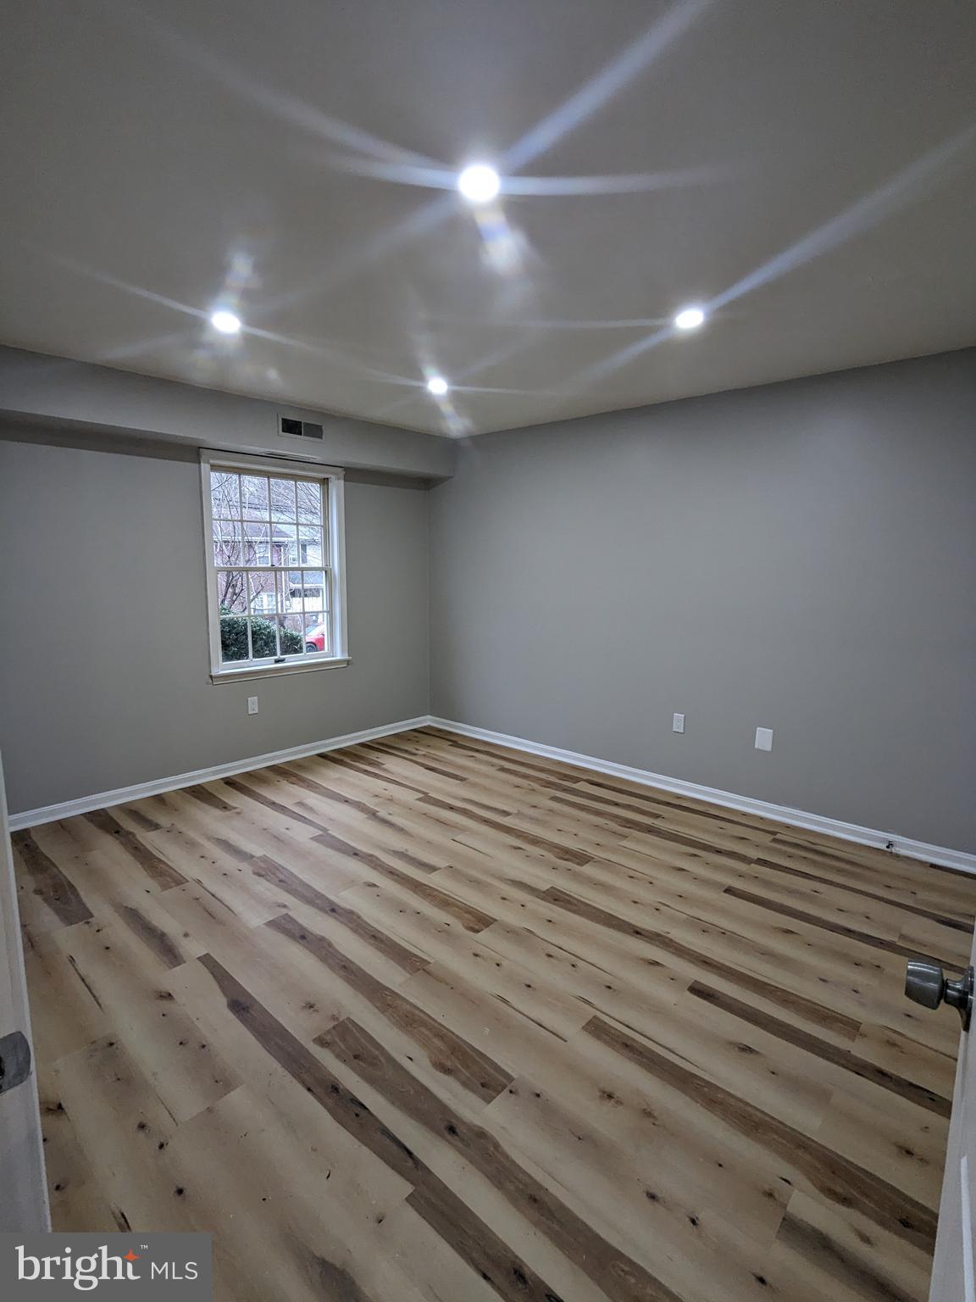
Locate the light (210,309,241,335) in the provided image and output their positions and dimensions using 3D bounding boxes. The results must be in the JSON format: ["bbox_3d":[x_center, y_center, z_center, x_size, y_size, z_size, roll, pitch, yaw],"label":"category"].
[{"bbox_3d":[-1.085,-1.359,2.490,0.125,0.025,0.125,8,11,42],"label":"light"}]

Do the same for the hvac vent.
[{"bbox_3d":[-1.199,-1.430,3.872,0.025,0.130,0.335,8,11,42],"label":"hvac vent"}]

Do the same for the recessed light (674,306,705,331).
[{"bbox_3d":[0.812,-1.333,2.419,0.125,0.025,0.125,8,11,42],"label":"recessed light"}]

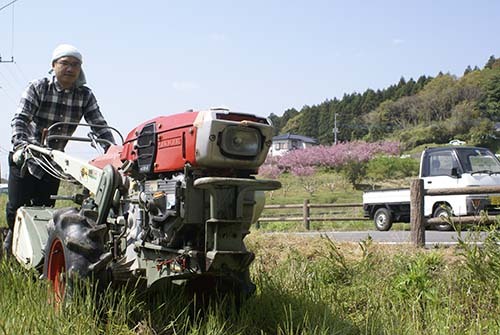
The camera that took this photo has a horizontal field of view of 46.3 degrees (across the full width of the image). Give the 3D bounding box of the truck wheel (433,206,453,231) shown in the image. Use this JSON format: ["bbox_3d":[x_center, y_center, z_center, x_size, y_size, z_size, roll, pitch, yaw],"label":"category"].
[{"bbox_3d":[4.267,1.135,12.950,0.150,0.540,0.540,3,-5,-33],"label":"truck wheel"}]

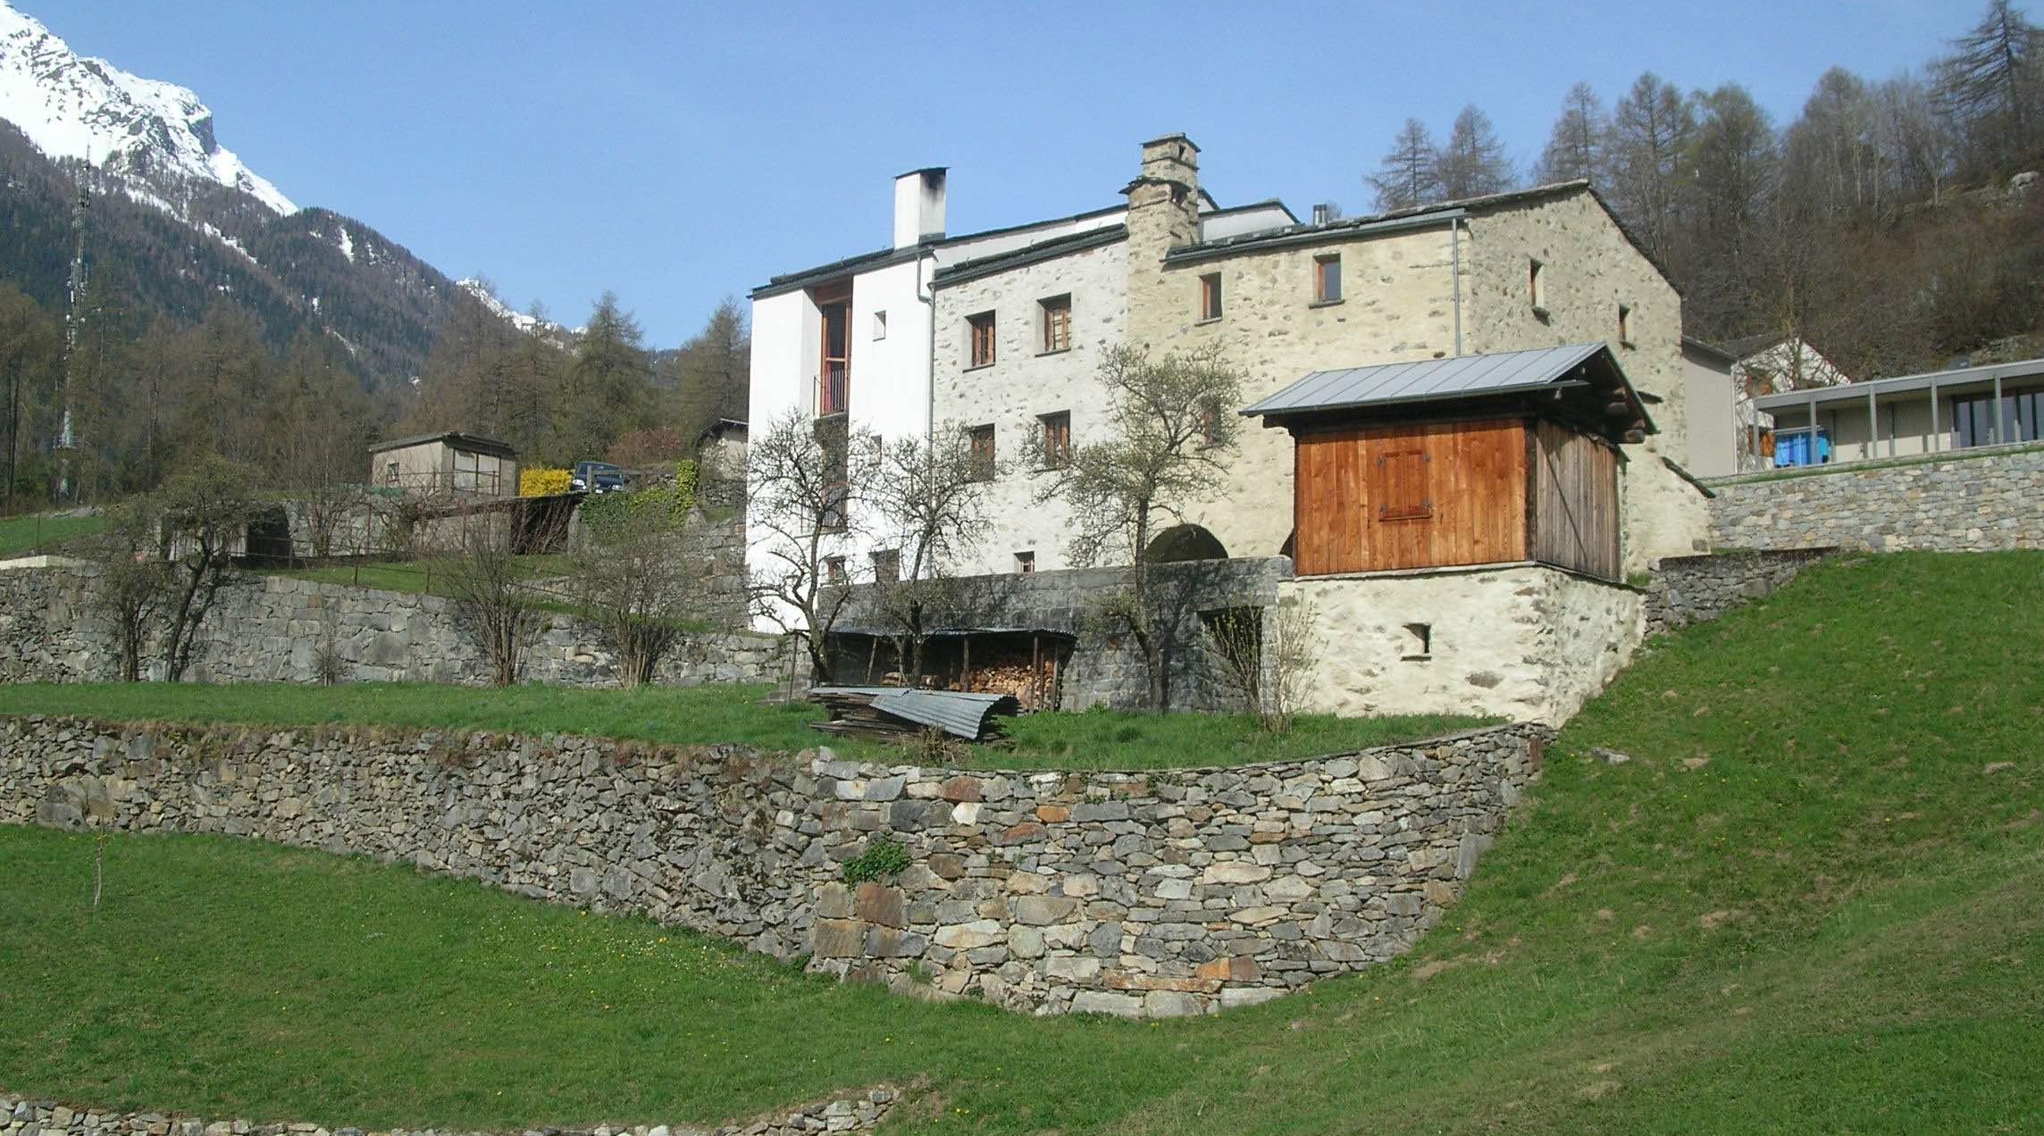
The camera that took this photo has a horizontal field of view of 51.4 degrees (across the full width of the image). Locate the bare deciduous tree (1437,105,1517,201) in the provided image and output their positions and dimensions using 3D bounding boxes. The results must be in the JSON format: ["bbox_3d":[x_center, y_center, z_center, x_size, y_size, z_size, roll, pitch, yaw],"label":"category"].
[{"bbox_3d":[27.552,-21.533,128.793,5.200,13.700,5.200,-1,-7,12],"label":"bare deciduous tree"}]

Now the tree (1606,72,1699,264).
[{"bbox_3d":[36.633,-21.872,123.808,5.200,14.600,5.200,-2,-8,17],"label":"tree"}]

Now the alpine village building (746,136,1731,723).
[{"bbox_3d":[4.483,-2.130,49.345,20.800,13.000,15.200,-5,-9,36],"label":"alpine village building"}]

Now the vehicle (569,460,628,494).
[{"bbox_3d":[-13.548,-2.627,67.861,1.750,1.550,4.200,3,-8,-18],"label":"vehicle"}]

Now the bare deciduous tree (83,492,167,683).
[{"bbox_3d":[-20.607,0.465,48.808,2.100,4.300,2.100,4,-8,-23],"label":"bare deciduous tree"}]

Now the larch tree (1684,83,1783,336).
[{"bbox_3d":[40.558,-20.486,121.620,5.600,15.100,5.600,-2,-8,19],"label":"larch tree"}]

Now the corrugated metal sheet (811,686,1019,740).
[{"bbox_3d":[-1.943,2.575,38.279,3.400,0.800,1.300,-3,-8,23],"label":"corrugated metal sheet"}]

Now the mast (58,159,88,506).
[{"bbox_3d":[-104.921,-26.446,235.104,2.600,39.700,2.600,4,-8,-24],"label":"mast"}]

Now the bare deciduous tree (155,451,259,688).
[{"bbox_3d":[-18.759,0.001,48.869,2.500,5.300,2.500,3,-8,-21],"label":"bare deciduous tree"}]

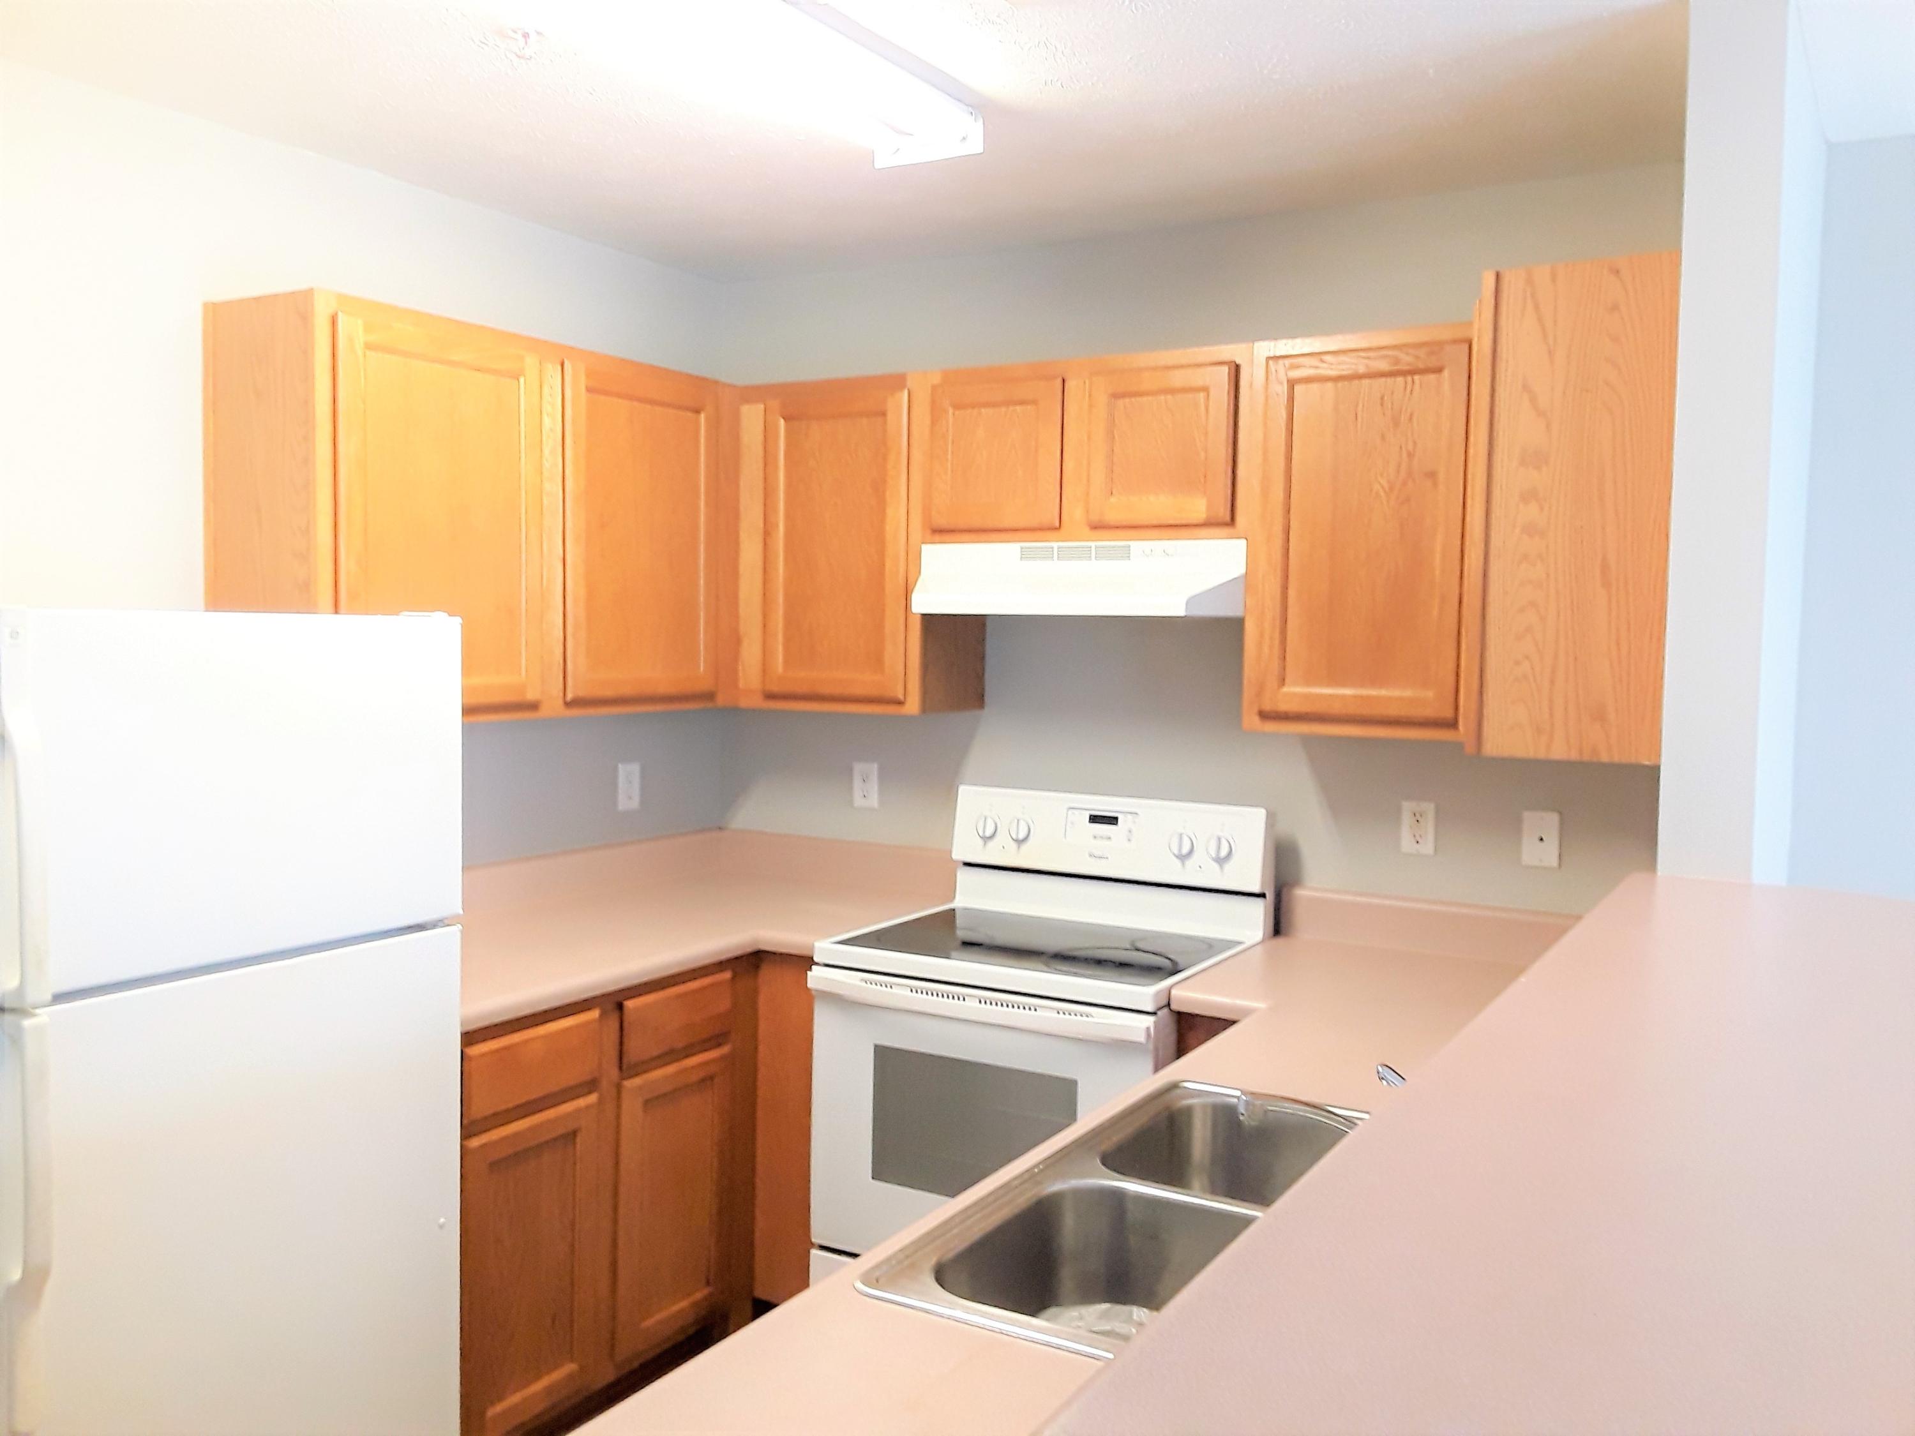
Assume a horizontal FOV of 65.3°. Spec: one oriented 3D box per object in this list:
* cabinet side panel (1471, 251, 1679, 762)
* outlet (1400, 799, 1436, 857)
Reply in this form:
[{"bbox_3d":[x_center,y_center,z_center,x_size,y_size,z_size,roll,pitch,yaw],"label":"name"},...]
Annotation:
[{"bbox_3d":[0.961,-0.318,2.334,0.315,0.767,0.040,3,4,30],"label":"cabinet side panel"},{"bbox_3d":[0.954,0.230,3.091,0.070,0.114,0.010,3,4,31],"label":"outlet"}]

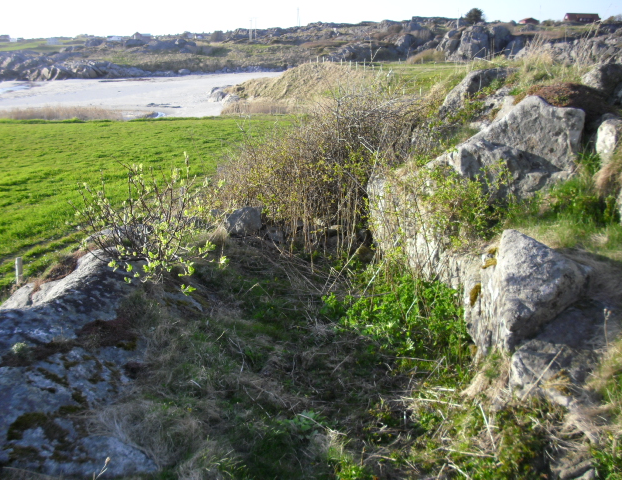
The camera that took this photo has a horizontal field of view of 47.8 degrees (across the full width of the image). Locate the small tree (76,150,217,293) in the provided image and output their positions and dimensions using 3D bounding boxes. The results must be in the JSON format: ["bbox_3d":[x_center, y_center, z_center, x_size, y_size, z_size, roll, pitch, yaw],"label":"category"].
[{"bbox_3d":[-1.242,-0.172,5.355,0.968,0.885,0.920,-3,16,-12],"label":"small tree"}]

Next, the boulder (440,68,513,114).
[{"bbox_3d":[2.798,-2.535,11.916,1.189,0.725,1.070,4,16,13],"label":"boulder"}]

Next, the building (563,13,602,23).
[{"bbox_3d":[113.986,-93.070,295.373,13.401,4.472,8.041,3,16,11],"label":"building"}]

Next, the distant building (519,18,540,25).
[{"bbox_3d":[93.926,-93.630,302.178,5.863,2.879,6.743,-2,16,-6],"label":"distant building"}]

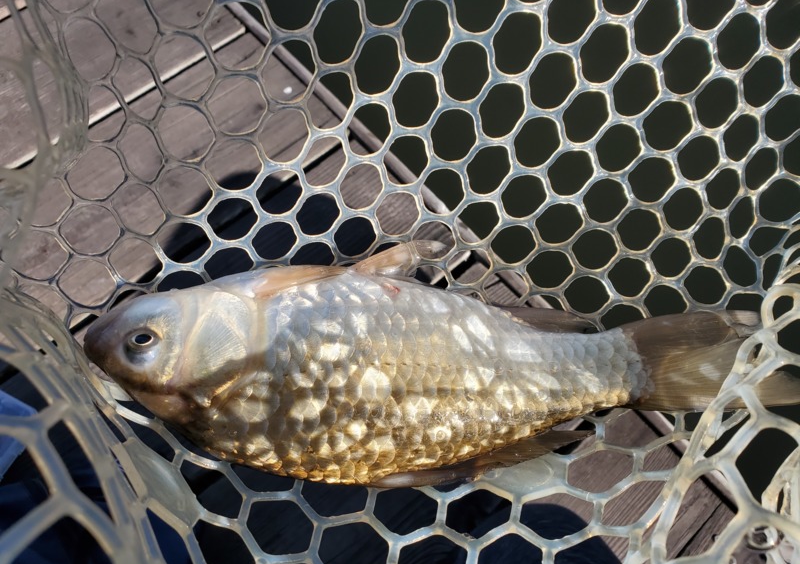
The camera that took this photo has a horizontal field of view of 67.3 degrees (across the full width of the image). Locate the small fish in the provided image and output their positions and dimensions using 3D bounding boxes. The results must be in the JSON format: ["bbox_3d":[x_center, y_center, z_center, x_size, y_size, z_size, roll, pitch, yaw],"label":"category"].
[{"bbox_3d":[0.022,0.043,0.322,0.375,0.062,0.125,2,73,0],"label":"small fish"}]

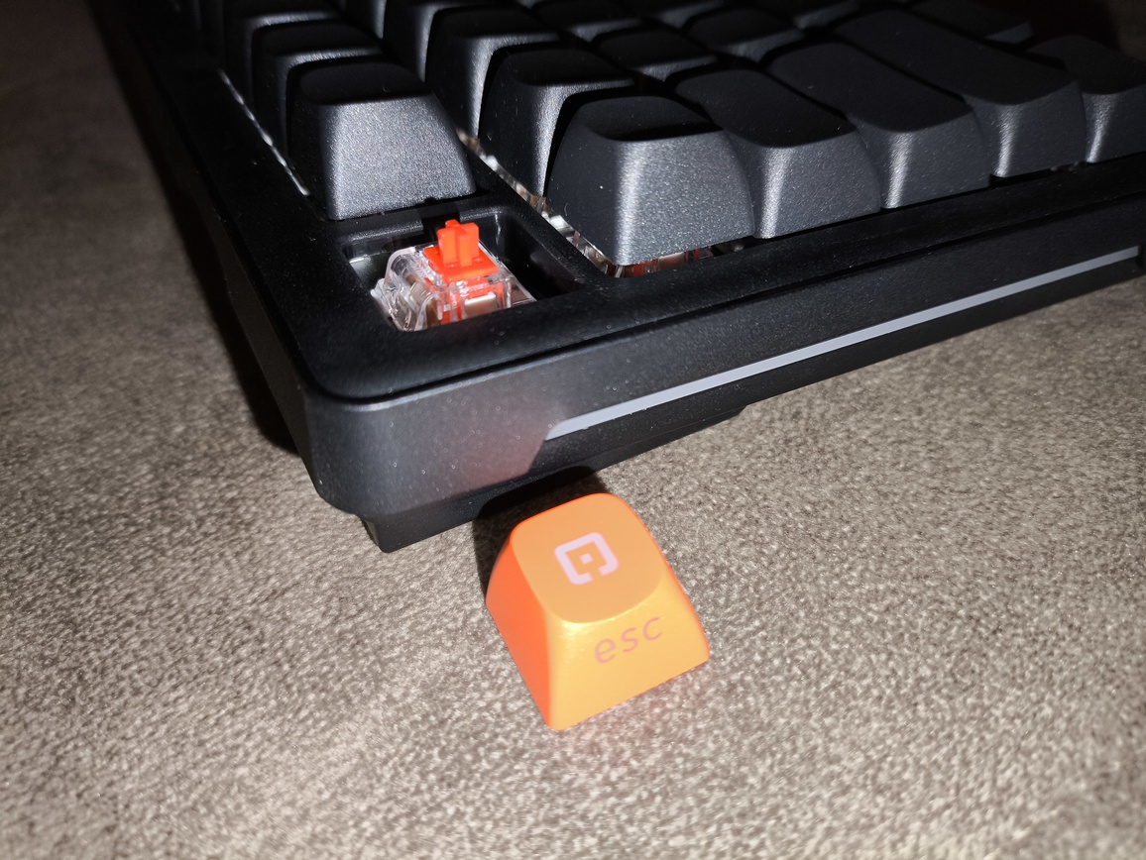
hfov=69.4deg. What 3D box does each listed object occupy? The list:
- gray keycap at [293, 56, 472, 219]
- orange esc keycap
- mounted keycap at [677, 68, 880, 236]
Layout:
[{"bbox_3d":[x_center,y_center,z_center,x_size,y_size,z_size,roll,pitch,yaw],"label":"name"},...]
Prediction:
[{"bbox_3d":[-0.023,-0.035,0.097,0.018,0.012,0.018,-17,45,-22],"label":"gray keycap"},{"bbox_3d":[0.002,0.017,0.085,0.018,0.012,0.018,-19,46,-16],"label":"orange esc keycap"},{"bbox_3d":[0.024,-0.037,0.104,0.018,0.010,0.028,-17,45,-22],"label":"mounted keycap"}]

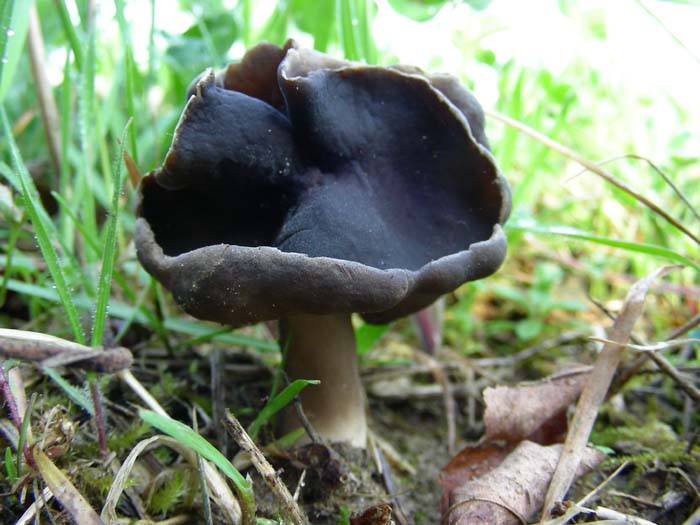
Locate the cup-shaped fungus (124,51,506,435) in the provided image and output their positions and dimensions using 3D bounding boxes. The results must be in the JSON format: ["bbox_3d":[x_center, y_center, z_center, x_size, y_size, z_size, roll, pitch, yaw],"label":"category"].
[{"bbox_3d":[-0.003,-0.004,0.106,0.048,0.051,0.044,0,12,0],"label":"cup-shaped fungus"}]

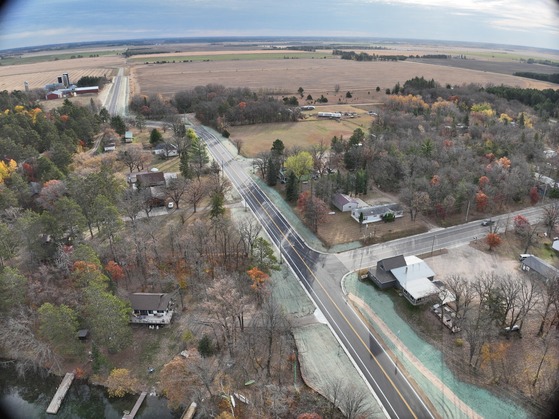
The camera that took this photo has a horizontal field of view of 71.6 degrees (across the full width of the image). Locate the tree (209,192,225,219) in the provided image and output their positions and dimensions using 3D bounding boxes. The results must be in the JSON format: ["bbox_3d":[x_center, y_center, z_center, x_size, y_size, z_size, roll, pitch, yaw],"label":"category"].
[{"bbox_3d":[-26.700,-1.700,162.600,6.200,11.700,6.200,0,24,0],"label":"tree"}]

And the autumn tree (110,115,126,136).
[{"bbox_3d":[-117.230,-61.360,283.040,10.500,14.500,10.500,-10,26,-20],"label":"autumn tree"}]

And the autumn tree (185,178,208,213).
[{"bbox_3d":[-38.160,-6.140,173.860,10.010,15.950,10.010,0,24,0],"label":"autumn tree"}]

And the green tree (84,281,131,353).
[{"bbox_3d":[-40.700,27.300,92.800,9.600,19.500,9.600,0,24,0],"label":"green tree"}]

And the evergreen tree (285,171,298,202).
[{"bbox_3d":[5.700,-10.300,177.100,6.000,15.200,6.000,0,24,0],"label":"evergreen tree"}]

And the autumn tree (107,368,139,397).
[{"bbox_3d":[-35.500,39.200,87.900,6.800,4.800,6.500,0,24,0],"label":"autumn tree"}]

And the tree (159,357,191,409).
[{"bbox_3d":[-21.800,36.800,81.000,6.500,13.500,6.500,0,24,0],"label":"tree"}]

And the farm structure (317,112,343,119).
[{"bbox_3d":[48.000,-90.280,369.460,22.000,3.800,5.500,8,25,17],"label":"farm structure"}]

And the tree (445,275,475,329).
[{"bbox_3d":[44.800,23.020,96.450,7.900,15.500,7.900,13,28,27],"label":"tree"}]

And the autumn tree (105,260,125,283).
[{"bbox_3d":[-52.560,20.460,123.000,6.160,9.570,6.160,0,24,0],"label":"autumn tree"}]

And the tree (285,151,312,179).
[{"bbox_3d":[10.600,-23.290,212.490,14.890,18.020,14.890,0,24,0],"label":"tree"}]

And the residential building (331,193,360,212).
[{"bbox_3d":[28.210,-2.970,164.380,7.200,4.300,9.000,-9,26,-20],"label":"residential building"}]

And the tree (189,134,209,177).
[{"bbox_3d":[-45.690,-27.880,214.980,10.760,24.390,10.760,0,24,0],"label":"tree"}]

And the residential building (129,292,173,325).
[{"bbox_3d":[-35.700,27.710,110.910,11.200,6.200,11.500,0,24,0],"label":"residential building"}]

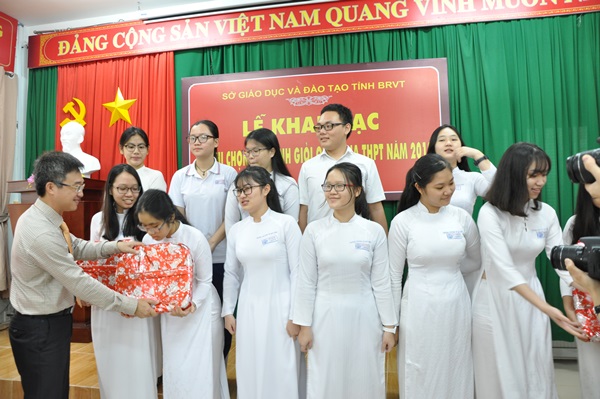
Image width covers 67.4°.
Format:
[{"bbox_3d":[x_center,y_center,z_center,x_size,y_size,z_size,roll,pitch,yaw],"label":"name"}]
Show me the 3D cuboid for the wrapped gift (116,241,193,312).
[{"bbox_3d":[-0.655,0.354,2.030,0.340,0.295,0.160,-1,-3,3],"label":"wrapped gift"}]

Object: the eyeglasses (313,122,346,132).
[{"bbox_3d":[0.174,-0.410,2.560,0.142,0.045,0.140,-3,-4,43],"label":"eyeglasses"}]

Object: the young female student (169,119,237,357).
[{"bbox_3d":[-0.586,0.324,2.728,0.440,1.636,0.290,-1,-3,-2],"label":"young female student"}]

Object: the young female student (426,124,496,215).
[{"bbox_3d":[0.959,0.338,2.640,0.470,1.566,0.320,-1,-3,14],"label":"young female student"}]

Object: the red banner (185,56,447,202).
[{"bbox_3d":[0.074,-0.589,4.133,2.507,1.238,0.040,-1,-3,12],"label":"red banner"}]

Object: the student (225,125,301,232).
[{"bbox_3d":[-0.223,0.355,2.660,0.450,1.559,0.290,-2,-3,20],"label":"student"}]

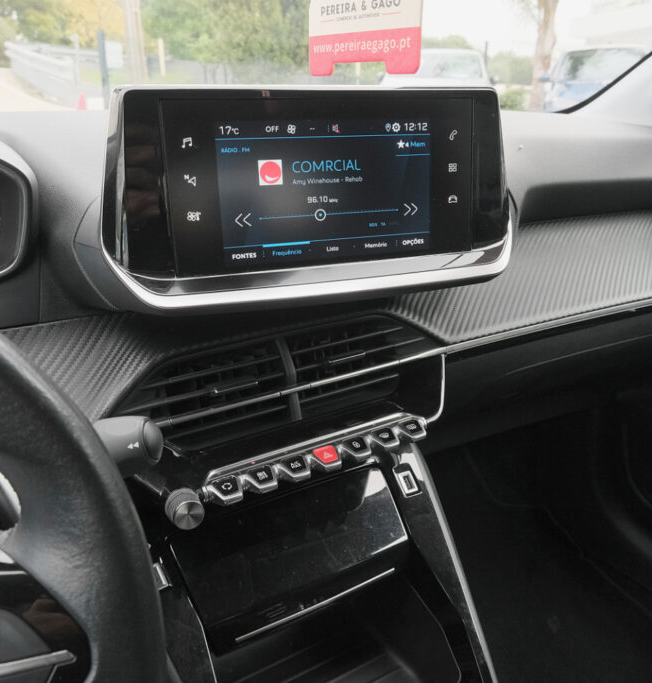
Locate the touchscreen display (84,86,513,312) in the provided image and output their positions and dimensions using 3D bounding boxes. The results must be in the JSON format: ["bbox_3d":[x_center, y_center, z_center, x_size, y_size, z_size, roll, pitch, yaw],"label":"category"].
[{"bbox_3d":[-0.002,-0.102,0.455,0.286,0.137,0.055,-8,15,-20],"label":"touchscreen display"}]

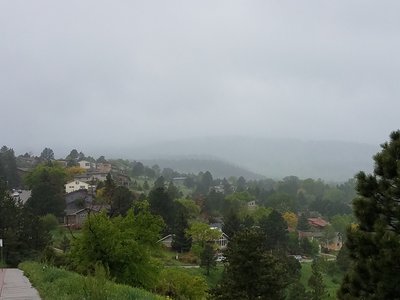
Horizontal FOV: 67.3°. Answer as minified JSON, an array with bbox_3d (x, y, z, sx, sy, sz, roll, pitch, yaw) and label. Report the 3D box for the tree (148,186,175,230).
[{"bbox_3d":[-12.560,19.410,98.000,8.230,14.560,7.820,0,-2,0],"label":"tree"}]

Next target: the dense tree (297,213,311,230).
[{"bbox_3d":[48.236,33.788,140.000,6.525,10.253,6.525,0,-2,0],"label":"dense tree"}]

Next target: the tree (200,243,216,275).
[{"bbox_3d":[2.490,31.784,88.000,4.687,9.374,4.687,0,-2,0],"label":"tree"}]

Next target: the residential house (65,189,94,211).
[{"bbox_3d":[-41.320,17.490,103.000,9.500,8.000,9.500,1,-2,-14],"label":"residential house"}]

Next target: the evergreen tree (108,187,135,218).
[{"bbox_3d":[-24.040,16.230,92.000,7.720,9.800,7.340,0,-2,0],"label":"evergreen tree"}]

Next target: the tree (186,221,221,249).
[{"bbox_3d":[0.930,22.770,80.000,8.780,7.750,8.340,0,-2,0],"label":"tree"}]

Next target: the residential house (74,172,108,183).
[{"bbox_3d":[-55.984,14.086,155.000,15.500,5.300,10.500,0,-2,-12],"label":"residential house"}]

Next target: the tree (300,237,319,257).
[{"bbox_3d":[37.545,33.259,103.000,6.172,7.200,6.172,0,-2,0],"label":"tree"}]

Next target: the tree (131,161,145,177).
[{"bbox_3d":[-52.014,15.812,250.000,11.651,14.148,11.651,0,-2,0],"label":"tree"}]

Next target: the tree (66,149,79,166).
[{"bbox_3d":[-72.150,4.530,170.000,6.590,10.430,6.260,0,-2,0],"label":"tree"}]

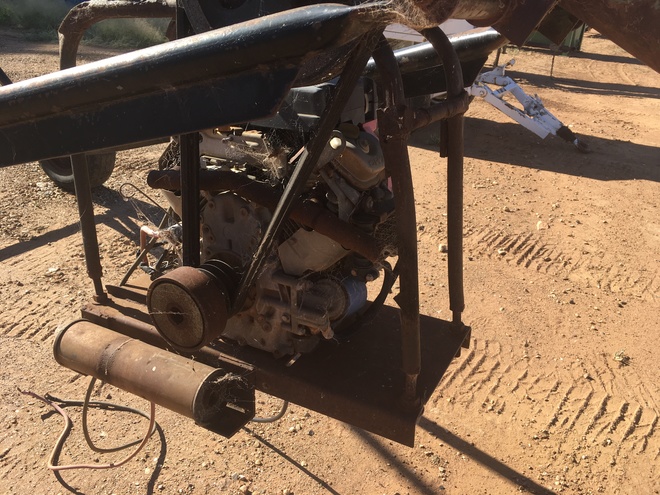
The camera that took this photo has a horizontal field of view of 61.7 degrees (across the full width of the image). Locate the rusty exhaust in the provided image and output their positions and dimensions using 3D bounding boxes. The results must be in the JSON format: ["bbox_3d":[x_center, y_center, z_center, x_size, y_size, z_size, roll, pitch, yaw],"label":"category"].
[{"bbox_3d":[-0.346,0.234,1.045,0.414,0.097,0.097,12,26,28],"label":"rusty exhaust"}]

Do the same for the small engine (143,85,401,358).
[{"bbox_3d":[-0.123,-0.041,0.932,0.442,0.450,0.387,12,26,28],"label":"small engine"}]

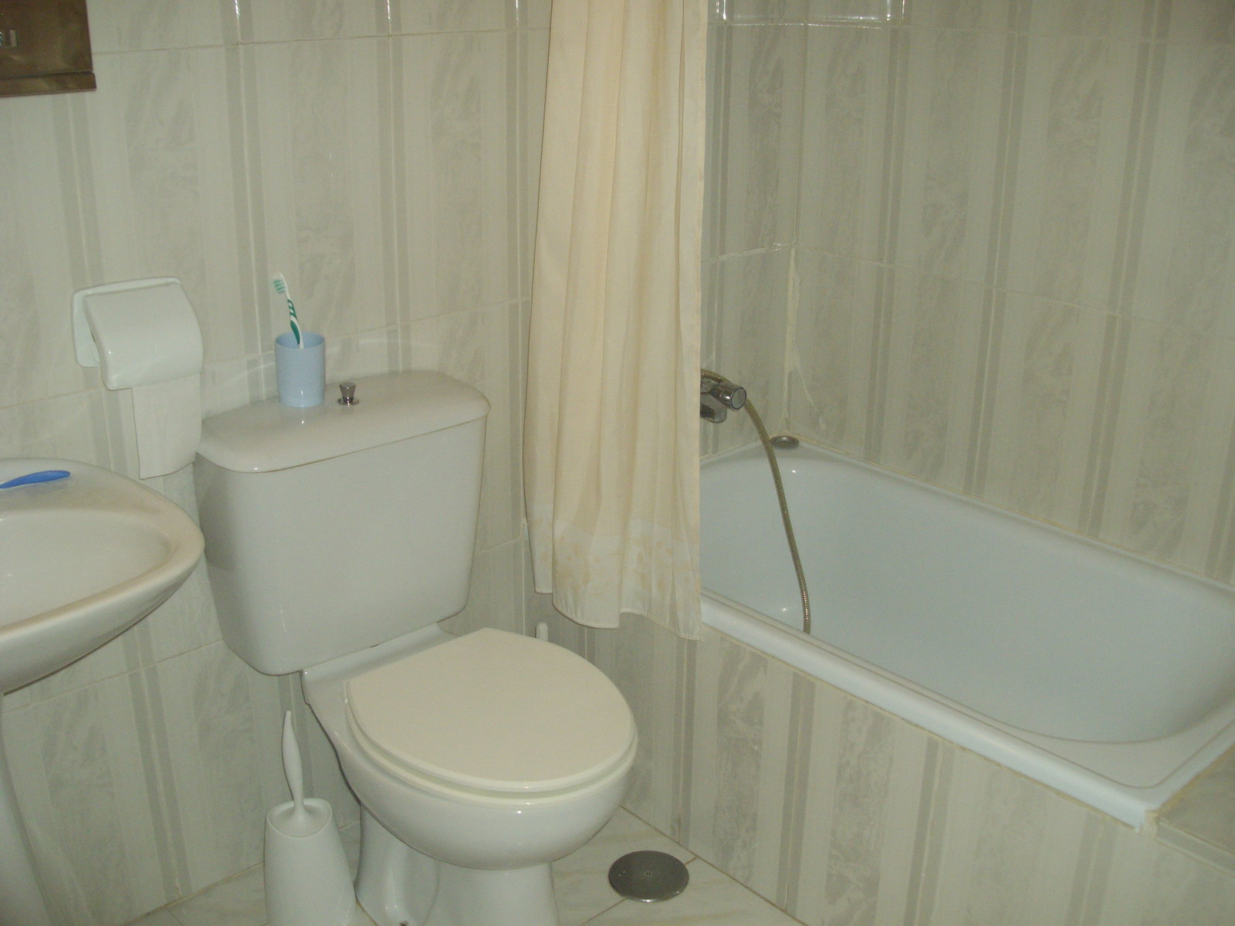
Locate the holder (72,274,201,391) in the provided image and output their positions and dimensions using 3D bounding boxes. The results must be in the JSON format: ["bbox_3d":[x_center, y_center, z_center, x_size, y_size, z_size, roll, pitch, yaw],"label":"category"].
[{"bbox_3d":[-0.634,-0.176,1.711,0.156,0.131,0.087,-18,28,-39],"label":"holder"}]

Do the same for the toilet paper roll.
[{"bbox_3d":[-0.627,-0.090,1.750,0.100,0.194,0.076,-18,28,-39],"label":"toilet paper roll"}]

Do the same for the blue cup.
[{"bbox_3d":[-0.468,-0.138,1.889,0.074,0.095,0.074,1,21,0],"label":"blue cup"}]

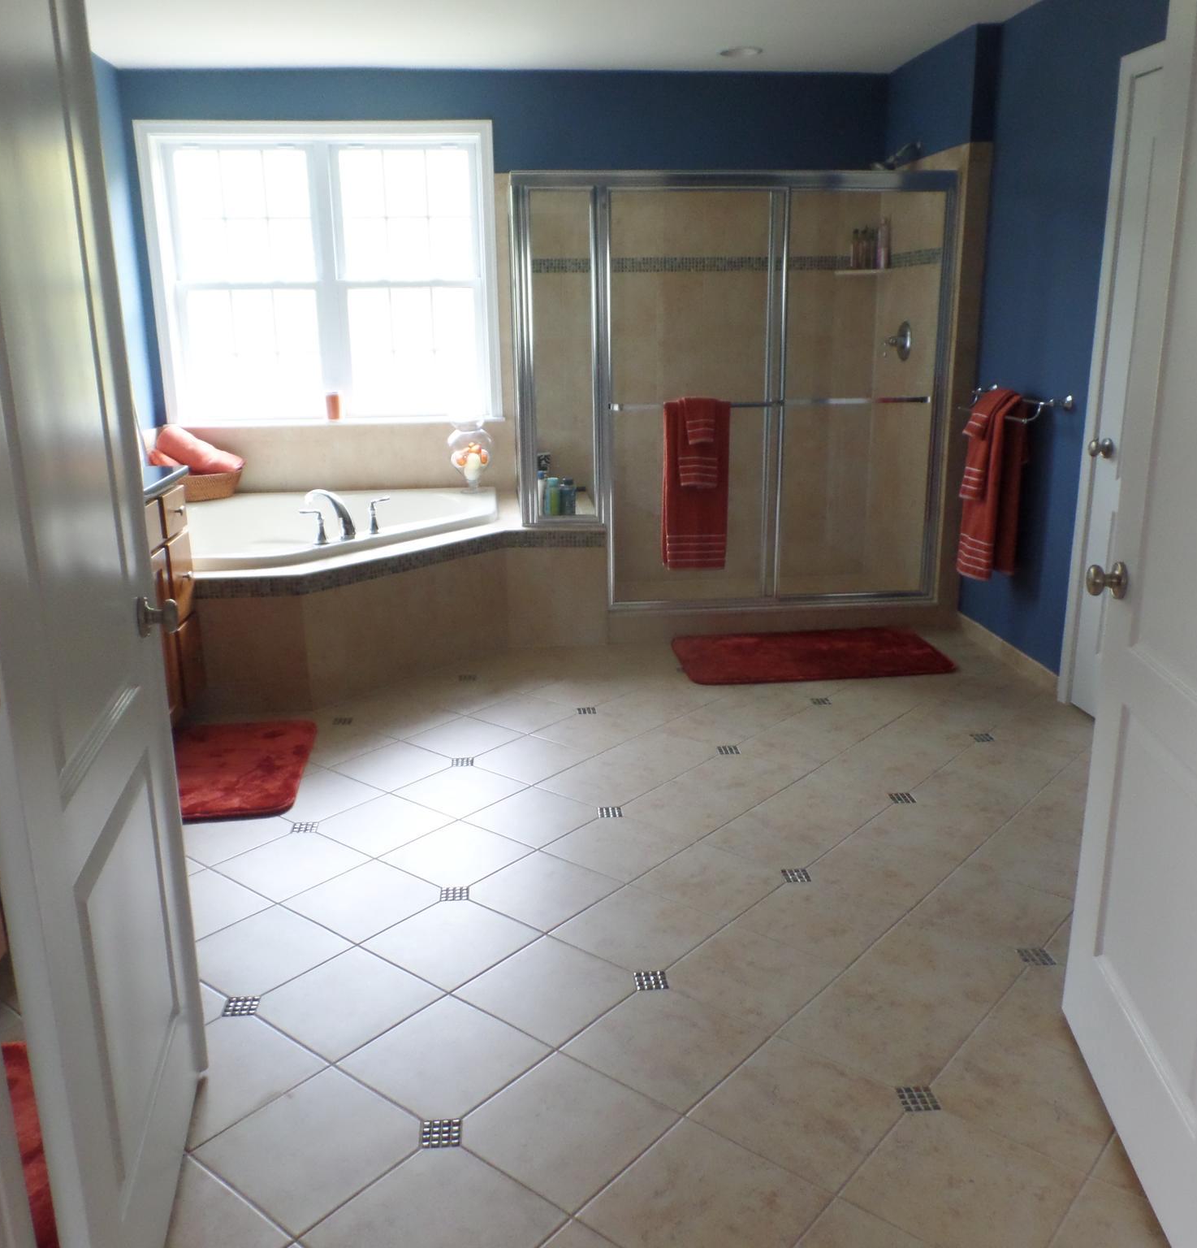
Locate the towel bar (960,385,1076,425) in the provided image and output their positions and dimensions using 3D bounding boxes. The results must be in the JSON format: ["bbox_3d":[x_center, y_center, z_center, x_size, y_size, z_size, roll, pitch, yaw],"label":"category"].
[{"bbox_3d":[1.567,-0.838,4.221,0.175,0.110,0.660,-2,15,-4],"label":"towel bar"}]

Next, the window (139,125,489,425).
[{"bbox_3d":[-1.291,-1.642,5.245,1.610,1.370,0.110,-2,15,-4],"label":"window"}]

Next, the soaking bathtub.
[{"bbox_3d":[-1.227,-0.213,4.781,1.560,0.480,1.580,-2,15,-4],"label":"soaking bathtub"}]

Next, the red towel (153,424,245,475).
[{"bbox_3d":[-1.875,-0.825,5.202,0.390,0.210,0.190,-2,15,-4],"label":"red towel"}]

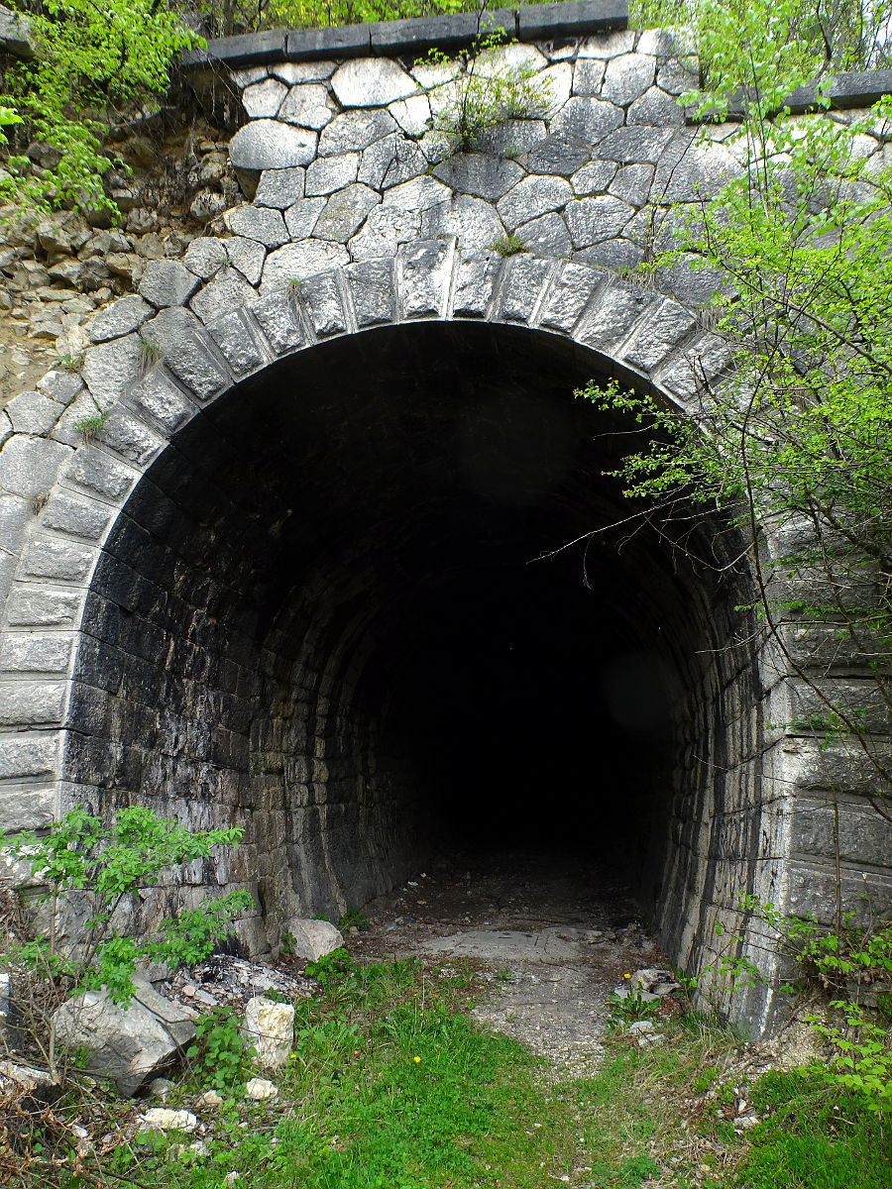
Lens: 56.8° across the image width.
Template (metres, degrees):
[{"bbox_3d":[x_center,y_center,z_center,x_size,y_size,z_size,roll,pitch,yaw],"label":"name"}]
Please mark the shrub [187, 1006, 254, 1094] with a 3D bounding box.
[{"bbox_3d":[-1.260,2.569,4.639,0.340,0.410,0.320,0,-18,0],"label":"shrub"}]

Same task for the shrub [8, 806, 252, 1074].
[{"bbox_3d":[-1.880,2.018,4.920,1.320,1.420,1.050,0,-18,0],"label":"shrub"}]

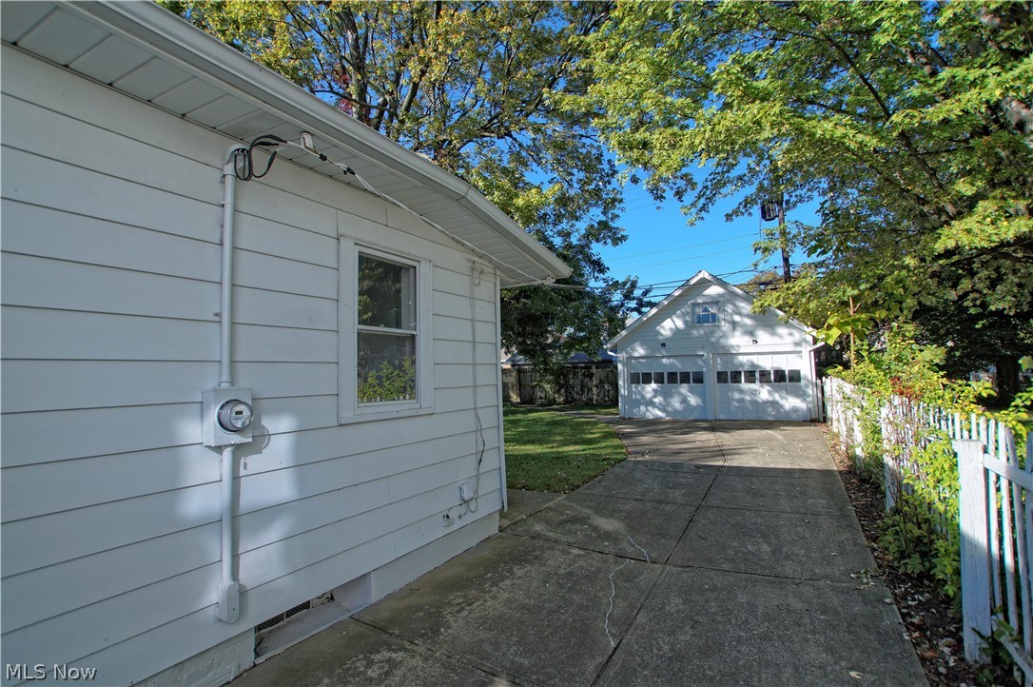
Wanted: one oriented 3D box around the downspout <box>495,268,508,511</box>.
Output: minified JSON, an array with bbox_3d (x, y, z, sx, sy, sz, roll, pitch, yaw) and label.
[{"bbox_3d":[-0.154,0.467,4.670,0.065,2.454,0.080,-3,-4,31],"label":"downspout"}]

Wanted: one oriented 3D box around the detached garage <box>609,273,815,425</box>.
[{"bbox_3d":[7.417,0.215,17.630,6.500,4.780,6.600,-3,-4,24],"label":"detached garage"}]

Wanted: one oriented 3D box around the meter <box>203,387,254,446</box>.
[{"bbox_3d":[-1.442,0.370,2.332,0.195,0.283,0.190,-3,-4,31],"label":"meter"}]

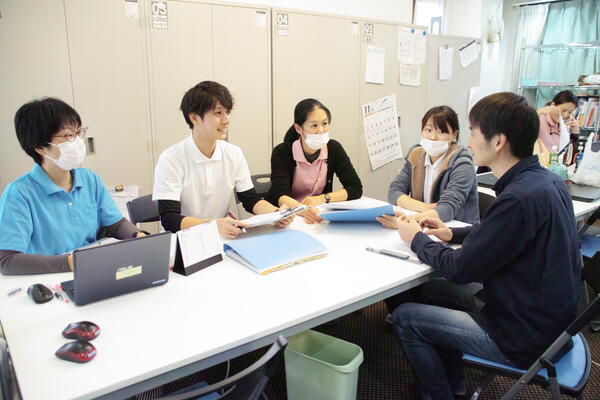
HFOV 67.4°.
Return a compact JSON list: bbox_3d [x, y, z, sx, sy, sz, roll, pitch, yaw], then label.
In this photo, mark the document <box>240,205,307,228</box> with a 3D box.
[{"bbox_3d":[-0.123,0.069,1.950,0.290,0.020,0.200,-16,12,-30],"label":"document"}]

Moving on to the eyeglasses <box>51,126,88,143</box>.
[{"bbox_3d":[-0.826,-0.229,1.552,0.135,0.043,0.135,2,21,11],"label":"eyeglasses"}]

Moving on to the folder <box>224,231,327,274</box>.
[{"bbox_3d":[-0.087,0.191,1.702,0.307,0.032,0.246,-9,17,-35],"label":"folder"}]

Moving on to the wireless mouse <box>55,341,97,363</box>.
[{"bbox_3d":[-0.521,0.347,1.044,0.098,0.036,0.061,4,14,15],"label":"wireless mouse"}]

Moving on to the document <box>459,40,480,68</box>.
[{"bbox_3d":[1.781,-1.523,4.710,0.290,0.208,0.012,-34,30,-28],"label":"document"}]

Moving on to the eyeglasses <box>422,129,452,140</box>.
[{"bbox_3d":[0.697,-0.332,2.251,0.138,0.042,0.135,7,15,29],"label":"eyeglasses"}]

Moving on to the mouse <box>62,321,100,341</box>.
[{"bbox_3d":[-0.551,0.325,1.133,0.097,0.036,0.060,4,14,15],"label":"mouse"}]

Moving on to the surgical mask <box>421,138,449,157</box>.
[{"bbox_3d":[0.651,-0.253,2.170,0.135,0.085,0.080,10,22,36],"label":"surgical mask"}]

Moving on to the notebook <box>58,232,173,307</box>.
[{"bbox_3d":[-0.568,0.185,1.391,0.277,0.186,0.245,-10,17,-37],"label":"notebook"}]

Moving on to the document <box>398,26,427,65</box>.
[{"bbox_3d":[1.021,-1.398,4.057,0.320,0.305,0.008,-8,15,-32],"label":"document"}]

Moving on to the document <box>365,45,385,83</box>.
[{"bbox_3d":[0.660,-1.160,3.893,0.230,0.296,0.012,-10,17,-37],"label":"document"}]

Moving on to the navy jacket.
[{"bbox_3d":[0.692,0.202,1.610,0.530,0.660,0.470,6,14,27],"label":"navy jacket"}]

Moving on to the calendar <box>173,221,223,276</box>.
[{"bbox_3d":[-0.354,0.160,1.573,0.066,0.150,0.176,10,16,33],"label":"calendar"}]

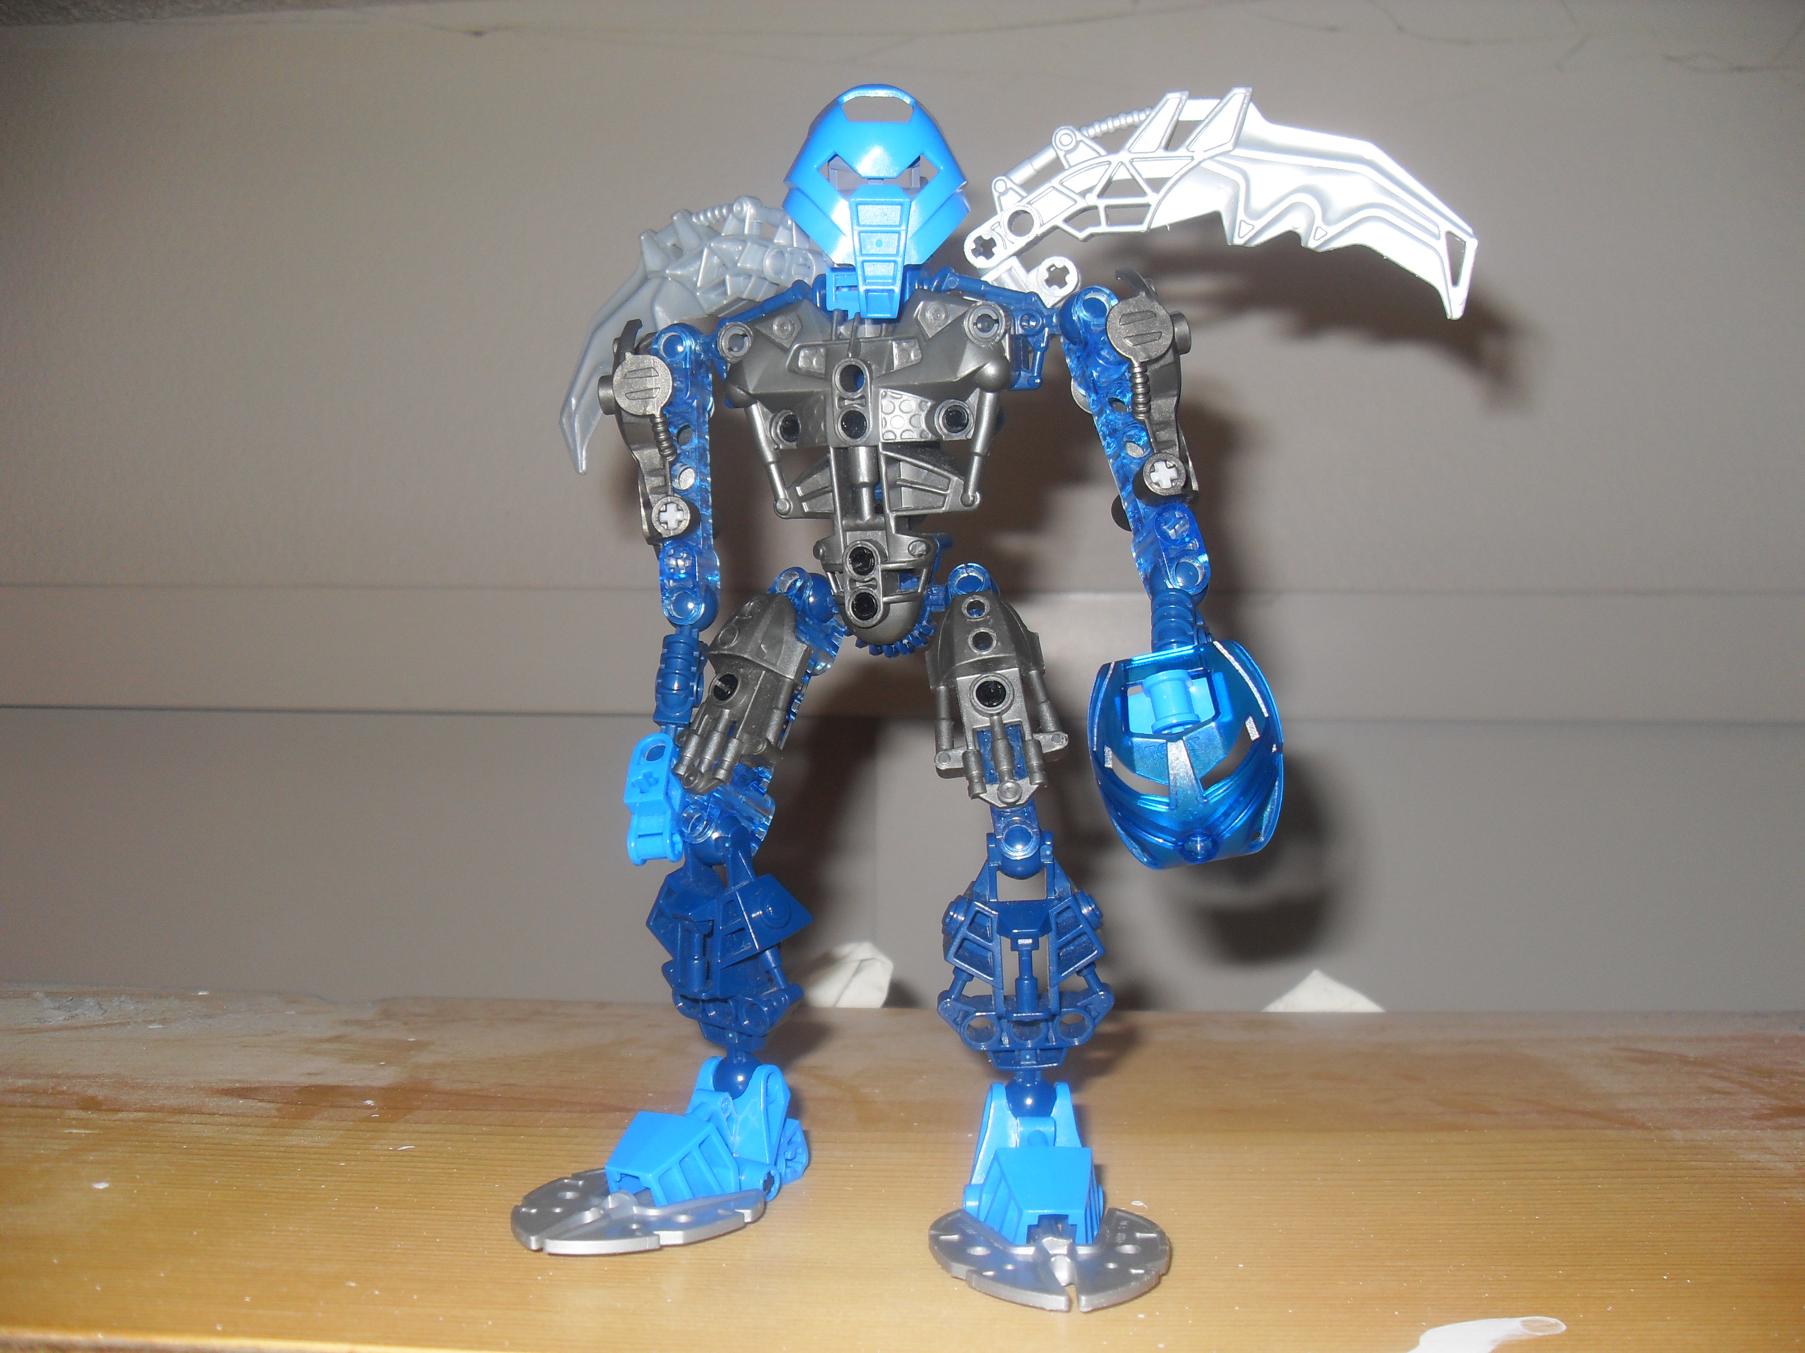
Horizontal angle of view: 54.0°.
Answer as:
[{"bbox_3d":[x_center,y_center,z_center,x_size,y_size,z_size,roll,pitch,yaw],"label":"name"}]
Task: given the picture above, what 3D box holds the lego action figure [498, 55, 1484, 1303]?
[{"bbox_3d":[0.009,-0.004,0.325,0.183,0.202,0.100,1,5,13],"label":"lego action figure"}]

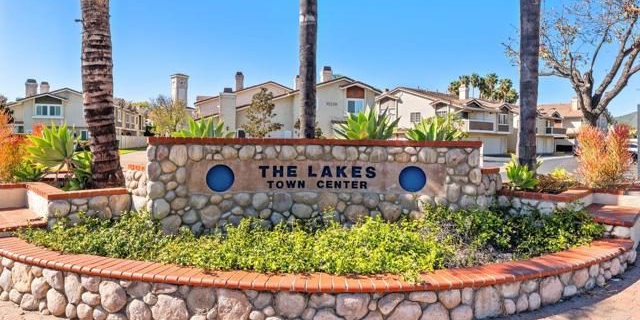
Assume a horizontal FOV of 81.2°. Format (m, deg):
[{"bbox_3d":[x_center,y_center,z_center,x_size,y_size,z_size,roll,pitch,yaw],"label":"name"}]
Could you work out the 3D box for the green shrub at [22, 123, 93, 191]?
[{"bbox_3d":[-3.342,-0.039,4.755,0.820,0.820,0.760,0,3,0],"label":"green shrub"}]

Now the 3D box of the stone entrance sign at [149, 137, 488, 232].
[{"bbox_3d":[-0.022,0.315,4.641,4.100,1.140,0.420,0,3,0],"label":"stone entrance sign"}]

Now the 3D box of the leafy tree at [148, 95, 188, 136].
[{"bbox_3d":[-15.405,-3.637,37.872,4.000,5.900,4.000,0,3,0],"label":"leafy tree"}]

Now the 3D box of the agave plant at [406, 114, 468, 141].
[{"bbox_3d":[1.718,-0.258,5.443,0.880,0.860,0.850,0,3,0],"label":"agave plant"}]

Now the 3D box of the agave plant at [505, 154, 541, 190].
[{"bbox_3d":[2.669,0.143,4.962,0.460,0.480,0.450,0,3,0],"label":"agave plant"}]

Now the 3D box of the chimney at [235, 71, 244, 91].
[{"bbox_3d":[-7.715,-7.479,35.676,0.700,1.900,0.700,-1,3,-20],"label":"chimney"}]

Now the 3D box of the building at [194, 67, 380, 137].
[{"bbox_3d":[-3.944,-4.143,34.547,15.000,7.600,13.000,-1,3,-20],"label":"building"}]

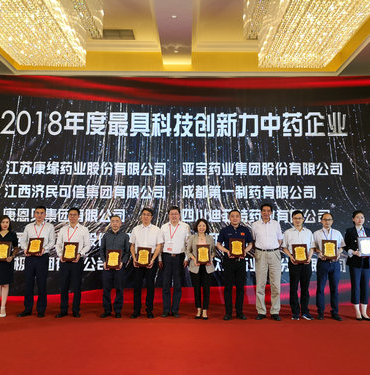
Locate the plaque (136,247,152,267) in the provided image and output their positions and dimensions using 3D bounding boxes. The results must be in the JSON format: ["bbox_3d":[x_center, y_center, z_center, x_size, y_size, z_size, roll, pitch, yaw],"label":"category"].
[{"bbox_3d":[-0.633,1.089,6.065,0.228,0.315,0.030,2,-16,1],"label":"plaque"}]

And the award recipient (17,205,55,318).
[{"bbox_3d":[-2.383,1.173,6.294,0.559,1.749,0.400,1,-9,-6],"label":"award recipient"}]

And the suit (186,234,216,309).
[{"bbox_3d":[0.261,1.344,6.270,0.460,1.168,0.300,0,-8,0],"label":"suit"}]

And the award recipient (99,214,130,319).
[{"bbox_3d":[-1.119,1.258,6.282,0.459,1.601,0.400,1,-9,-4],"label":"award recipient"}]

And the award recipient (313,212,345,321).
[{"bbox_3d":[2.336,1.258,6.285,0.474,1.684,0.400,0,-9,4],"label":"award recipient"}]

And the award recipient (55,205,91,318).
[{"bbox_3d":[-1.798,1.191,6.292,0.521,1.729,0.400,1,-9,-5],"label":"award recipient"}]

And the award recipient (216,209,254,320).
[{"bbox_3d":[0.810,1.226,6.288,0.543,1.728,0.400,0,-8,0],"label":"award recipient"}]

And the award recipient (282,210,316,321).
[{"bbox_3d":[1.837,1.232,6.288,0.505,1.717,0.400,0,-9,4],"label":"award recipient"}]

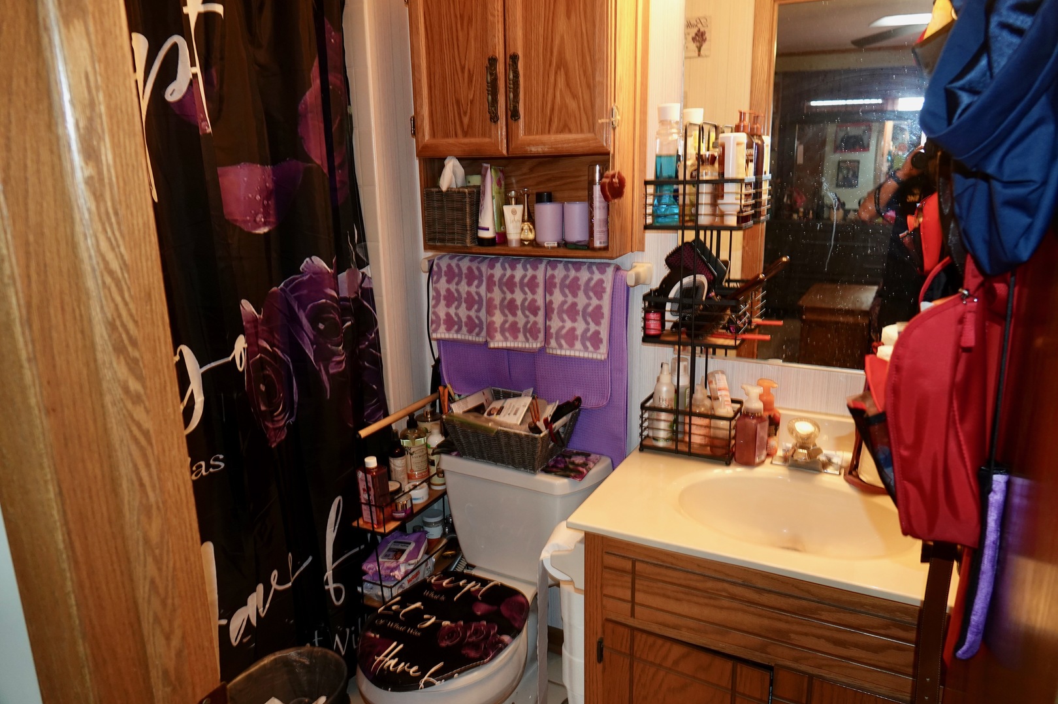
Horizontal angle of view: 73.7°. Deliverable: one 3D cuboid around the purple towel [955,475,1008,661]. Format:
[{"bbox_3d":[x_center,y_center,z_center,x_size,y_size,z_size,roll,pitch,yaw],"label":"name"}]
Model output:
[{"bbox_3d":[0.419,0.196,0.655,0.025,0.185,0.055,6,16,27],"label":"purple towel"}]

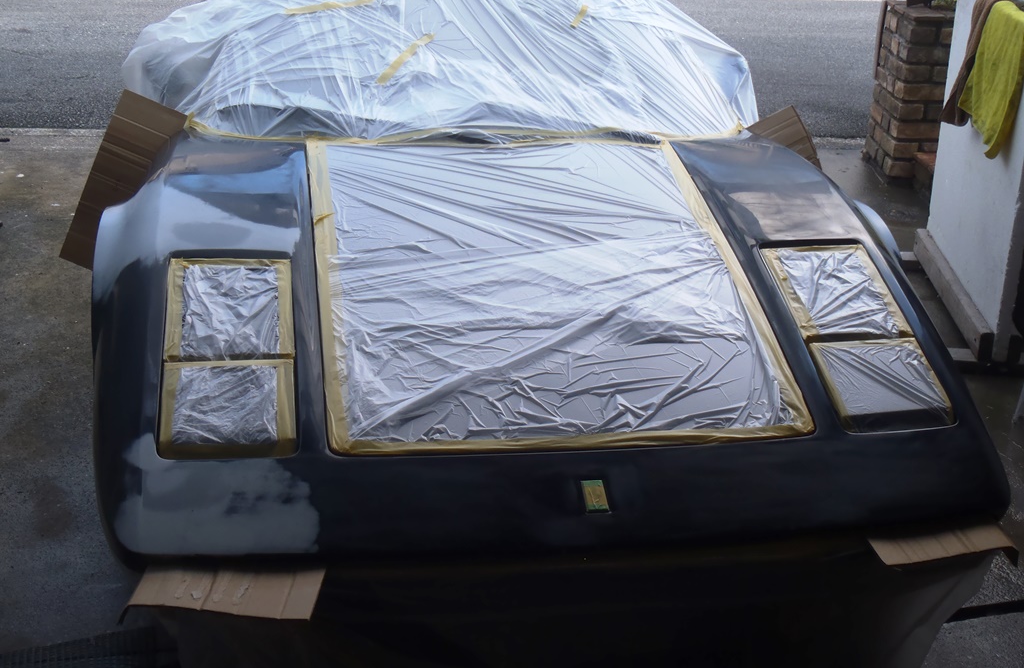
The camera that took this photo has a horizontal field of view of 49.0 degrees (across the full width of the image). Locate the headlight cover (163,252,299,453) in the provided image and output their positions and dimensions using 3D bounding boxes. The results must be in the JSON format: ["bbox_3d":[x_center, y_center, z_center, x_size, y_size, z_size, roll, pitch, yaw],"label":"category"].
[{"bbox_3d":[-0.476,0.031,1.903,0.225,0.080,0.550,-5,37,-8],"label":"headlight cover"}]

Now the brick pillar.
[{"bbox_3d":[1.859,-1.090,5.022,0.370,0.710,0.340,0,24,-3],"label":"brick pillar"}]

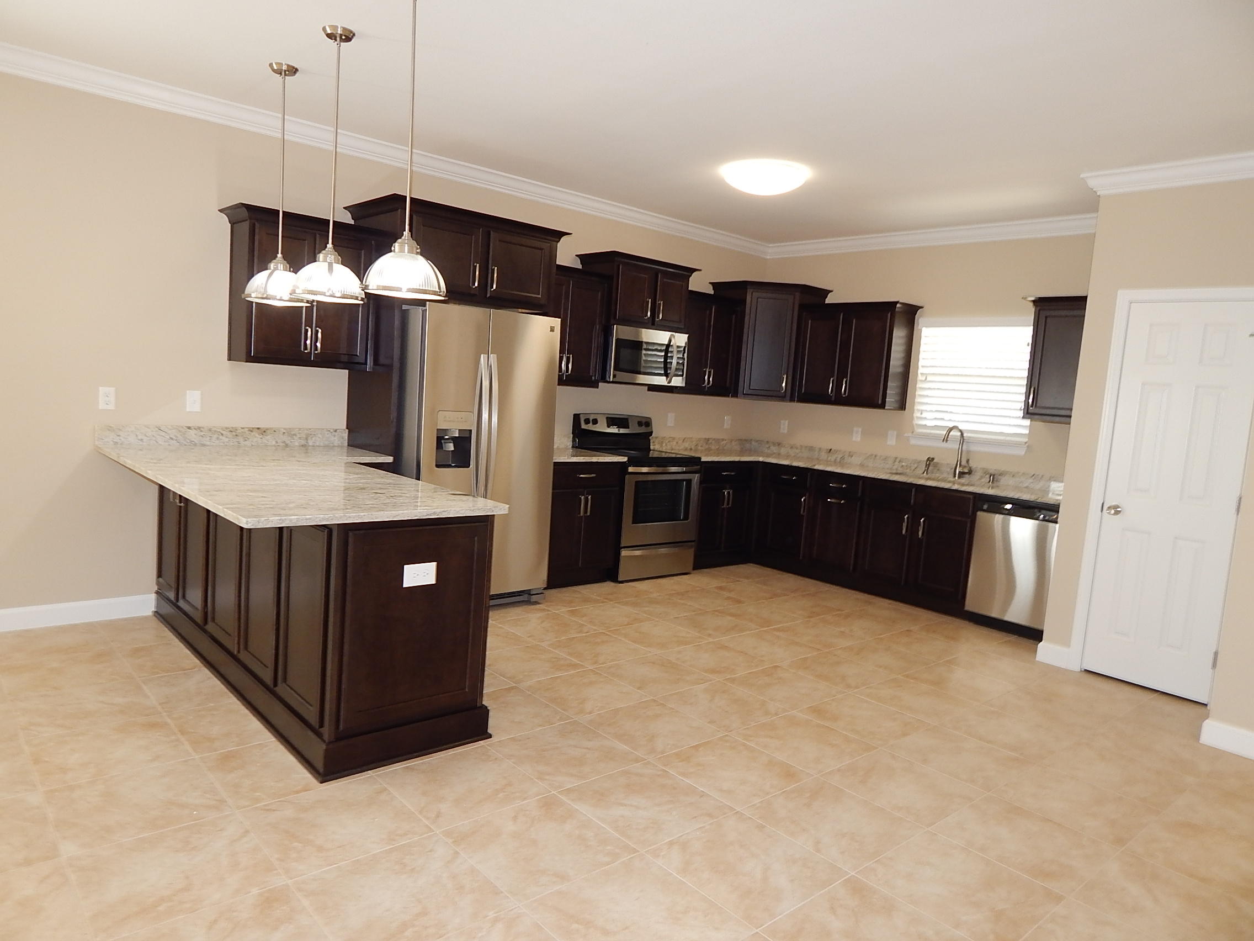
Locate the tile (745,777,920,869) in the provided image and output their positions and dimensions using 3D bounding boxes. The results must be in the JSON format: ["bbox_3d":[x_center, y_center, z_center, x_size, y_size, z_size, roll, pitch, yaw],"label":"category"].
[{"bbox_3d":[0.703,1.196,2.843,0.450,0.010,0.450,-1,8,-42],"label":"tile"}]

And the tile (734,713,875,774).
[{"bbox_3d":[0.740,1.134,3.480,0.450,0.010,0.450,-1,8,-42],"label":"tile"}]

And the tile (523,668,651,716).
[{"bbox_3d":[-0.196,1.016,3.807,0.443,0.010,0.443,-1,8,-42],"label":"tile"}]

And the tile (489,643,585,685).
[{"bbox_3d":[-0.502,0.976,4.202,0.447,0.010,0.447,-1,8,-42],"label":"tile"}]

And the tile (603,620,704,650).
[{"bbox_3d":[0.176,0.964,4.810,0.447,0.010,0.447,-1,8,-42],"label":"tile"}]

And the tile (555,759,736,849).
[{"bbox_3d":[0.066,1.145,2.871,0.450,0.010,0.450,-1,8,-42],"label":"tile"}]

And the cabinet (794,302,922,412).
[{"bbox_3d":[1.824,-0.918,6.717,0.409,0.798,0.951,-1,8,-42],"label":"cabinet"}]

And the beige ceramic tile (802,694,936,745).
[{"bbox_3d":[1.081,1.135,3.803,0.447,0.010,0.447,-1,8,-42],"label":"beige ceramic tile"}]

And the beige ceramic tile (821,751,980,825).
[{"bbox_3d":[1.030,1.179,3.114,0.443,0.010,0.443,-1,8,-42],"label":"beige ceramic tile"}]

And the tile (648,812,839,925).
[{"bbox_3d":[0.362,1.191,2.516,0.443,0.010,0.443,-1,8,-42],"label":"tile"}]

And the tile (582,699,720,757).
[{"bbox_3d":[0.104,1.083,3.507,0.450,0.010,0.450,-1,8,-42],"label":"tile"}]

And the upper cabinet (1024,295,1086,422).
[{"bbox_3d":[2.946,-0.702,5.424,0.335,0.793,0.480,-1,8,-42],"label":"upper cabinet"}]

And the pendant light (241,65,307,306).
[{"bbox_3d":[-1.624,-1.329,3.900,0.320,1.083,0.320,-1,8,-42],"label":"pendant light"}]

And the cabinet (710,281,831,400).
[{"bbox_3d":[1.194,-1.094,7.268,0.860,0.951,0.683,5,6,3],"label":"cabinet"}]

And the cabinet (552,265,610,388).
[{"bbox_3d":[-0.487,-1.003,5.875,0.625,0.797,0.376,-1,8,-42],"label":"cabinet"}]

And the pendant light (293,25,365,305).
[{"bbox_3d":[-1.180,-1.226,3.353,0.296,1.055,0.296,-1,8,-42],"label":"pendant light"}]

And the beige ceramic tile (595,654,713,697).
[{"bbox_3d":[0.139,1.027,4.170,0.447,0.010,0.447,-1,8,-42],"label":"beige ceramic tile"}]

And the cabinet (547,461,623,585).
[{"bbox_3d":[-0.497,0.346,5.923,0.670,0.874,0.593,-1,8,-42],"label":"cabinet"}]

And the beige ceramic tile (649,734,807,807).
[{"bbox_3d":[0.404,1.140,3.173,0.450,0.010,0.450,-1,8,-42],"label":"beige ceramic tile"}]

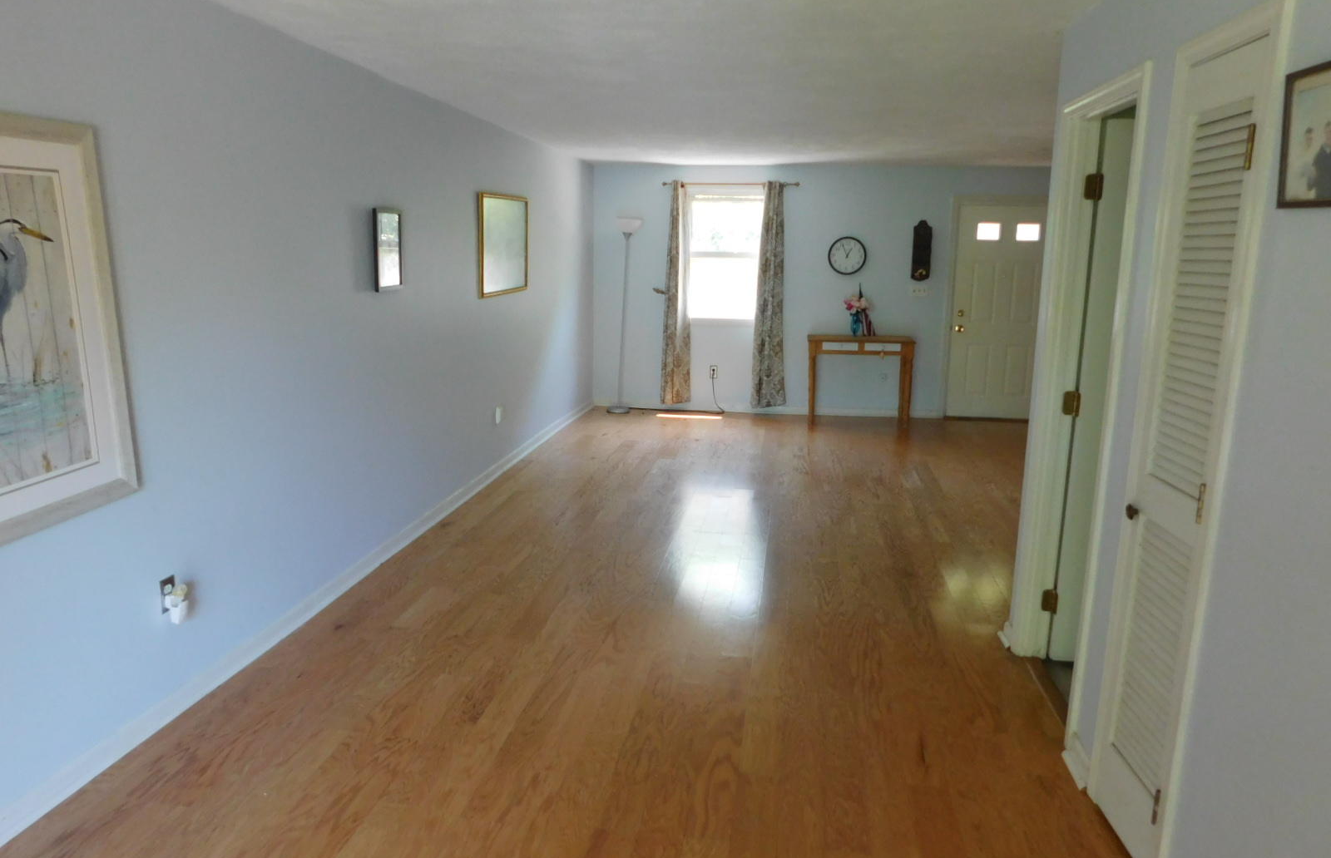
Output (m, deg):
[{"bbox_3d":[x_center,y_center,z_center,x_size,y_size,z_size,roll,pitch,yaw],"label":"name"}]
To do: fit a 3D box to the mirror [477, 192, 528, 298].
[{"bbox_3d":[-1.127,-1.304,6.287,0.030,0.675,1.010,3,12,8],"label":"mirror"}]

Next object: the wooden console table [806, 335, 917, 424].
[{"bbox_3d":[1.899,-0.479,8.628,1.000,0.820,0.360,2,11,6],"label":"wooden console table"}]

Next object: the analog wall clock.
[{"bbox_3d":[1.772,-1.685,8.601,0.370,0.370,0.040,2,11,6],"label":"analog wall clock"}]

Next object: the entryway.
[{"bbox_3d":[3.255,-1.129,8.562,1.030,2.130,0.120,2,11,6],"label":"entryway"}]

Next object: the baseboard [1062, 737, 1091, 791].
[{"bbox_3d":[1.315,1.055,2.822,0.030,0.090,0.185,3,12,8],"label":"baseboard"}]

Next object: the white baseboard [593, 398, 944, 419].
[{"bbox_3d":[0.993,-0.202,9.003,3.540,0.094,0.025,2,11,6],"label":"white baseboard"}]

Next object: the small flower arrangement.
[{"bbox_3d":[1.869,-1.133,8.554,0.290,0.490,0.220,2,11,6],"label":"small flower arrangement"}]

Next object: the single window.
[{"bbox_3d":[0.599,-1.733,8.776,0.820,1.290,0.090,2,11,6],"label":"single window"}]

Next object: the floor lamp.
[{"bbox_3d":[-0.406,-1.108,8.846,0.270,1.880,0.270,4,12,6],"label":"floor lamp"}]

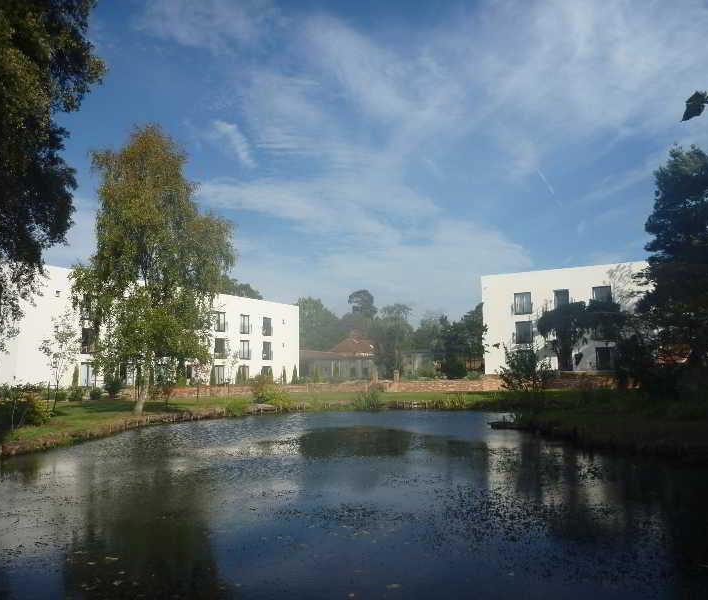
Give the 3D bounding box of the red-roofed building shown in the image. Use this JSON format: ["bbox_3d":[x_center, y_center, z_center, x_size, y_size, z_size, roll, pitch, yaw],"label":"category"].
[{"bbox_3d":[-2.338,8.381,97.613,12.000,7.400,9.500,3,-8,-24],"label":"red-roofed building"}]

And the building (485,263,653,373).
[{"bbox_3d":[24.871,2.843,71.274,17.000,10.400,14.000,-5,-8,31],"label":"building"}]

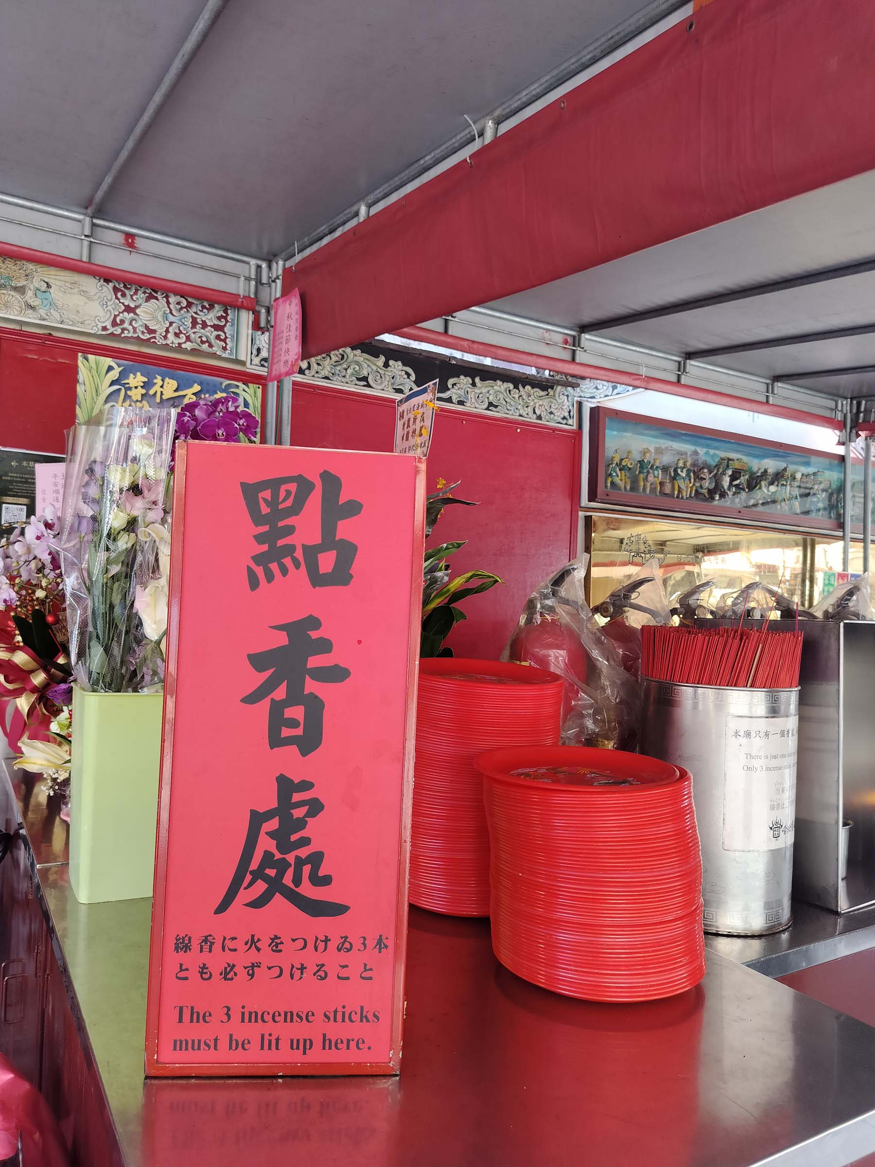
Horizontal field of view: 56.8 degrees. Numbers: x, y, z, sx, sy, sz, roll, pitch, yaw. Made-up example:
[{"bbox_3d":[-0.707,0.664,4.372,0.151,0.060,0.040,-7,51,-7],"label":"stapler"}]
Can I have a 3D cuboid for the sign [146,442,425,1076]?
[{"bbox_3d":[-0.140,0.164,0.767,0.232,0.578,0.030,2,-2,-4],"label":"sign"}]

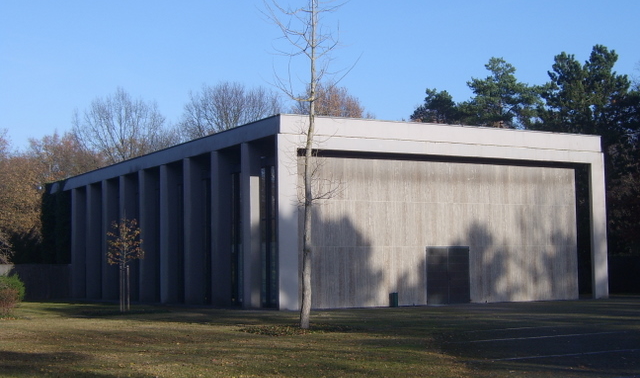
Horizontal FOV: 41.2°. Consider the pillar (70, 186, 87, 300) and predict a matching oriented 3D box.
[{"bbox_3d":[-16.301,3.650,57.410,0.640,7.263,0.720,3,-7,-34],"label":"pillar"}]

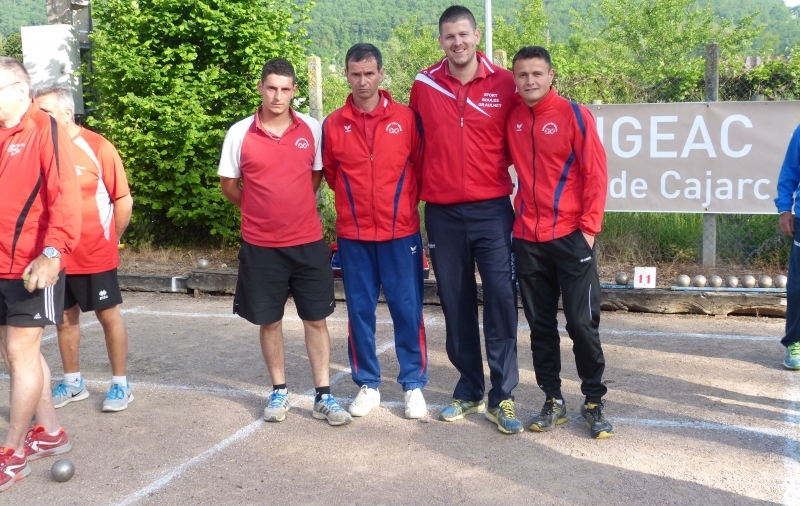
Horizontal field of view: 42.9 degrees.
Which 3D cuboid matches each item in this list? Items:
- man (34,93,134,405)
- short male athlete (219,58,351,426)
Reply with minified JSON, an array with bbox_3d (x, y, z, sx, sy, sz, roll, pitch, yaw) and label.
[{"bbox_3d":[-1.719,-0.041,5.368,0.530,1.690,0.400,2,9,22],"label":"man"},{"bbox_3d":[-0.577,-0.069,5.056,0.560,1.770,0.360,-3,8,-10],"label":"short male athlete"}]

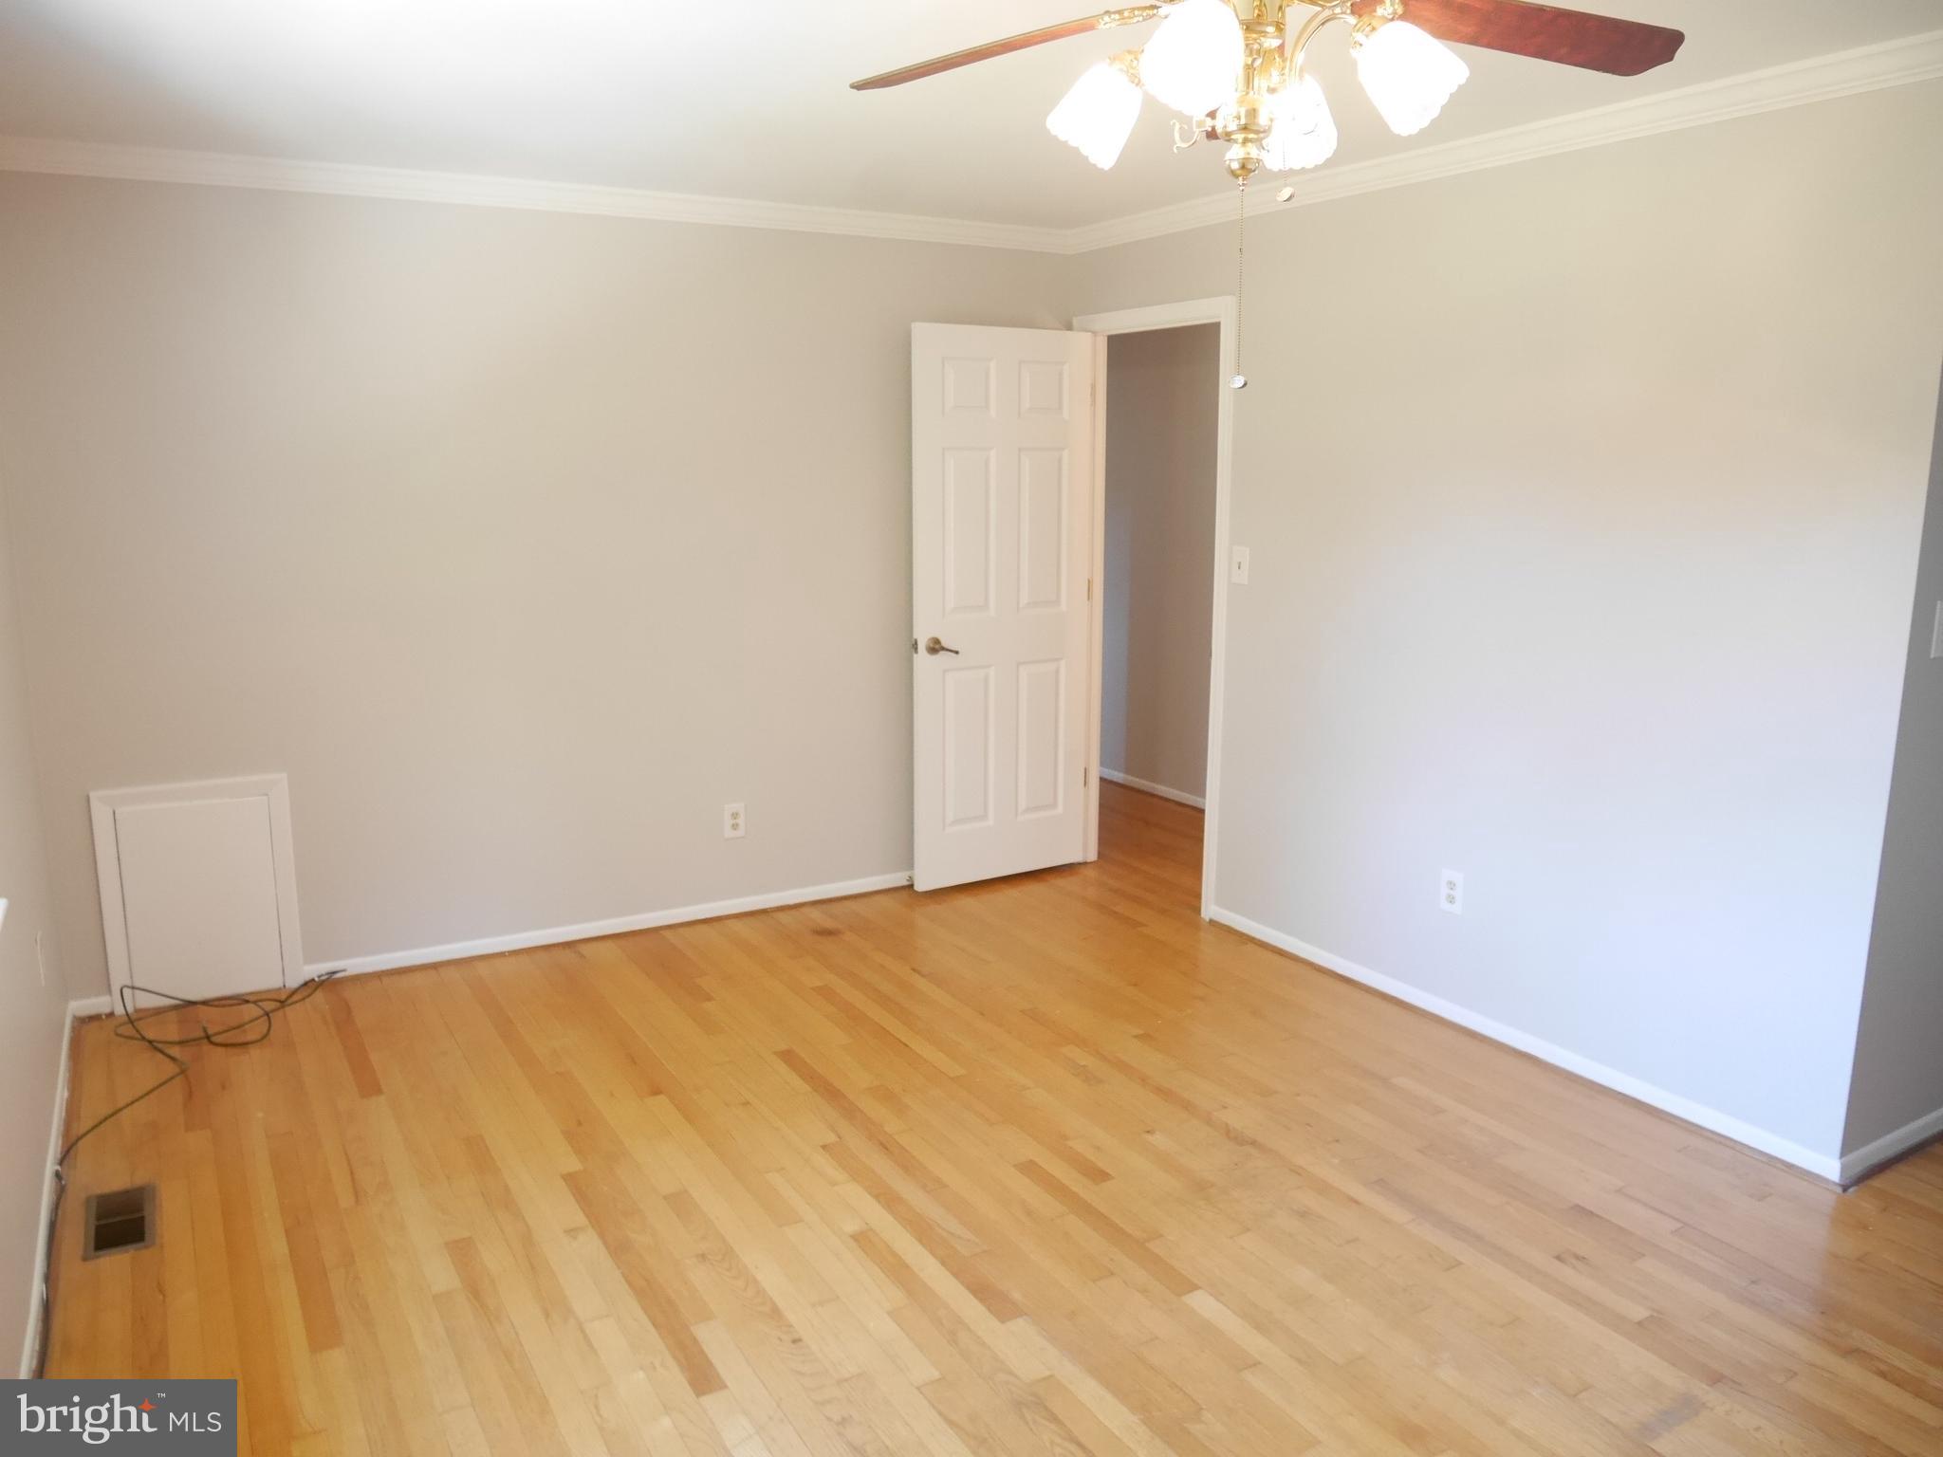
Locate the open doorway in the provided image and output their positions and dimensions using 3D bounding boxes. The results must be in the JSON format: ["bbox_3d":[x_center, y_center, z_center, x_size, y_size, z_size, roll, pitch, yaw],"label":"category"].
[{"bbox_3d":[0.661,-0.443,4.953,0.120,2.104,0.891,-7,13,-30],"label":"open doorway"}]

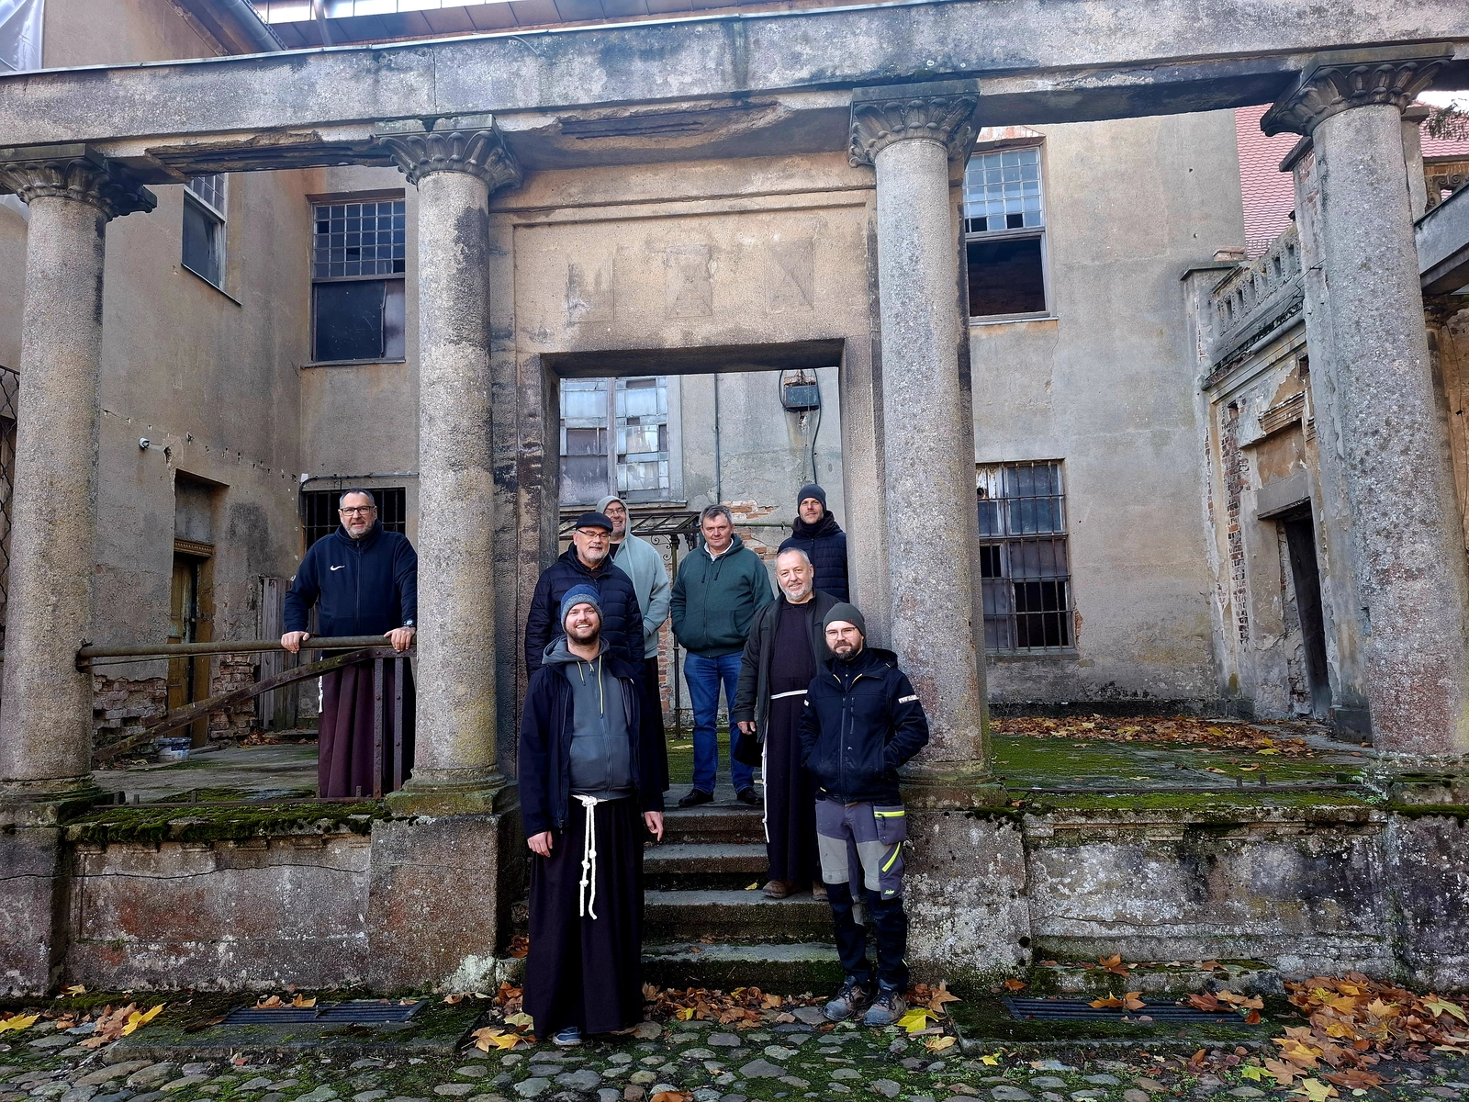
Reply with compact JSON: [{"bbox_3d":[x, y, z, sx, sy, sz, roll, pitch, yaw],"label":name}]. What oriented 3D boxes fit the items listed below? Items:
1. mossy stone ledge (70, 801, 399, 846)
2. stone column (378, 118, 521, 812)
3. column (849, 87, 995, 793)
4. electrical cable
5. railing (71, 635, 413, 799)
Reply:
[{"bbox_3d":[-2.562,1.404,5.096,1.656,0.131,0.374,-2,-6,4],"label":"mossy stone ledge"},{"bbox_3d":[-1.511,-0.456,5.284,0.636,3.611,0.636,-2,-6,4],"label":"stone column"},{"bbox_3d":[1.003,-0.548,5.094,0.636,3.611,0.636,-2,-6,4],"label":"column"},{"bbox_3d":[0.977,-1.323,11.540,0.130,1.150,0.040,-2,-6,4],"label":"electrical cable"},{"bbox_3d":[-2.612,0.909,5.209,1.858,0.869,0.071,-2,-6,4],"label":"railing"}]

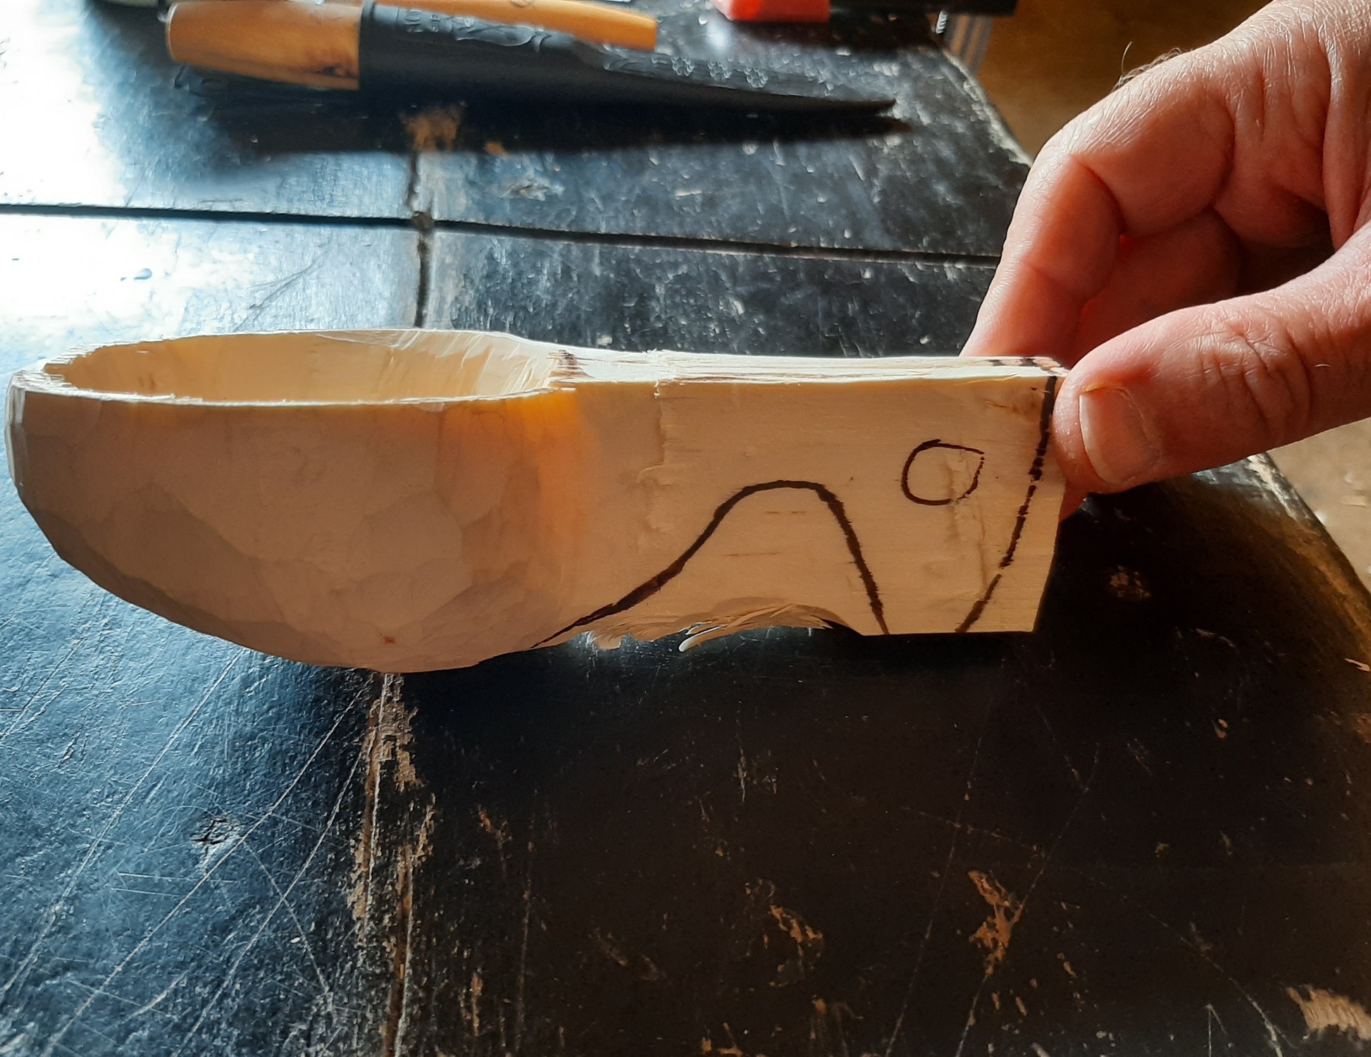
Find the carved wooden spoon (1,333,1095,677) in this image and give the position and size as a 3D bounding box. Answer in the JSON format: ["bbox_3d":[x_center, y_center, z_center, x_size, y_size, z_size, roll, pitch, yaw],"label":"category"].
[{"bbox_3d":[-0.025,-0.003,0.193,0.178,0.053,0.058,0,22,0],"label":"carved wooden spoon"}]

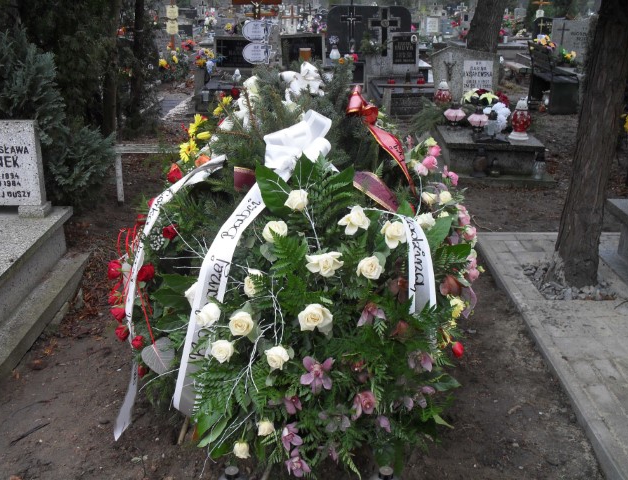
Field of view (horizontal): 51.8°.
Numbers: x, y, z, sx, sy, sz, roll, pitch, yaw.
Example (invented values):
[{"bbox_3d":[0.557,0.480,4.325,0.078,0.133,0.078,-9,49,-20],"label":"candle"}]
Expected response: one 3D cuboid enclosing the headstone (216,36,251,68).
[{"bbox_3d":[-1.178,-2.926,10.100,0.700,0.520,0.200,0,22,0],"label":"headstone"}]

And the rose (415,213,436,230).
[{"bbox_3d":[0.374,-0.062,2.170,0.068,0.060,0.060,-8,23,-18],"label":"rose"}]

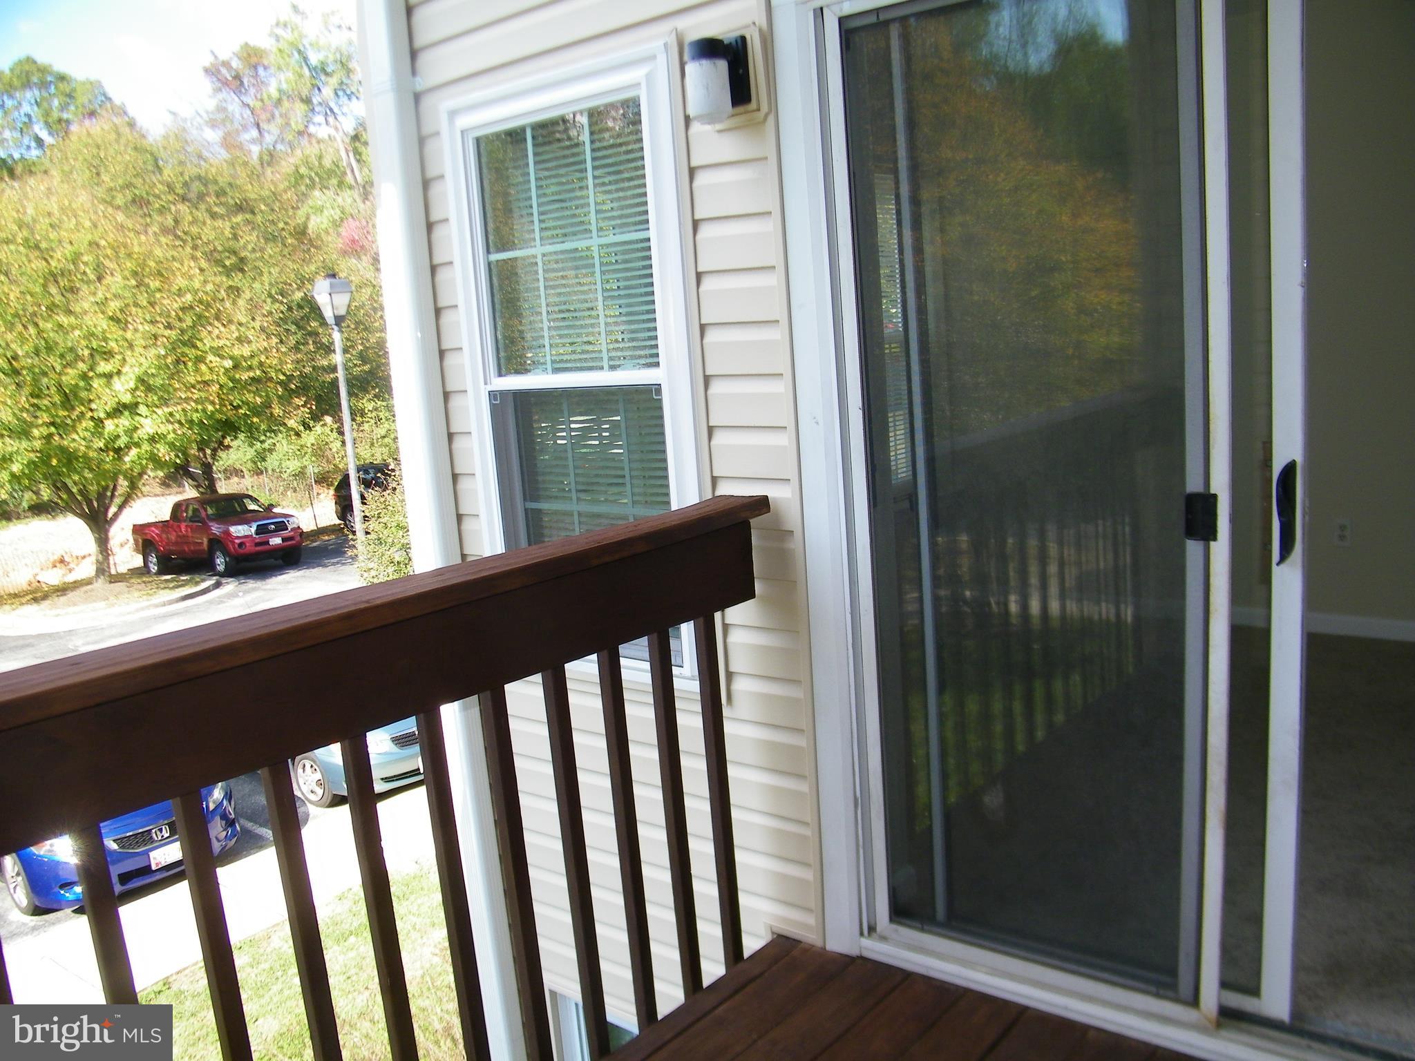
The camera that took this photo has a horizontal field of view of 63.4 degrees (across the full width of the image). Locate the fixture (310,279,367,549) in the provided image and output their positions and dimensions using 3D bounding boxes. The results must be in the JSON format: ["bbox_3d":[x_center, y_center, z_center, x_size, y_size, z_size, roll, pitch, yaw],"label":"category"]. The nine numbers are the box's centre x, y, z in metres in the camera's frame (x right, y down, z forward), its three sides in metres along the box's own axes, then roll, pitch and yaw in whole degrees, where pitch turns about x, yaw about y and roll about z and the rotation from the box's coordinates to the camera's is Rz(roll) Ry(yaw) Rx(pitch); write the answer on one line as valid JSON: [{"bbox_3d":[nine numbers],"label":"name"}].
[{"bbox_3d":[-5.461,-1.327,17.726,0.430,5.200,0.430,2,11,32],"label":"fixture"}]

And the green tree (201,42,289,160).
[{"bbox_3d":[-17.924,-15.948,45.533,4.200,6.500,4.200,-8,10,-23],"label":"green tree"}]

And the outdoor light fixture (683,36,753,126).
[{"bbox_3d":[0.008,-0.920,2.345,0.110,0.170,0.130,3,12,39],"label":"outdoor light fixture"}]

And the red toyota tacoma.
[{"bbox_3d":[-11.480,0.060,26.700,5.250,1.780,1.900,-1,9,40],"label":"red toyota tacoma"}]

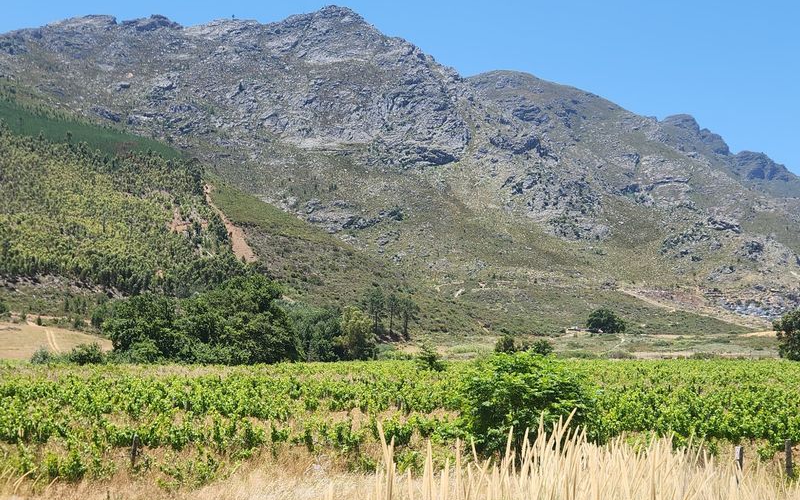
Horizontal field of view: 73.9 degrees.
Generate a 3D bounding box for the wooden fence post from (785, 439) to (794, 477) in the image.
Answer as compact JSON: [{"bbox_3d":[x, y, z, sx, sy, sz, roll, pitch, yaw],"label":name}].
[{"bbox_3d":[8.055,4.346,11.000,0.125,0.820,0.125,0,-11,0],"label":"wooden fence post"}]

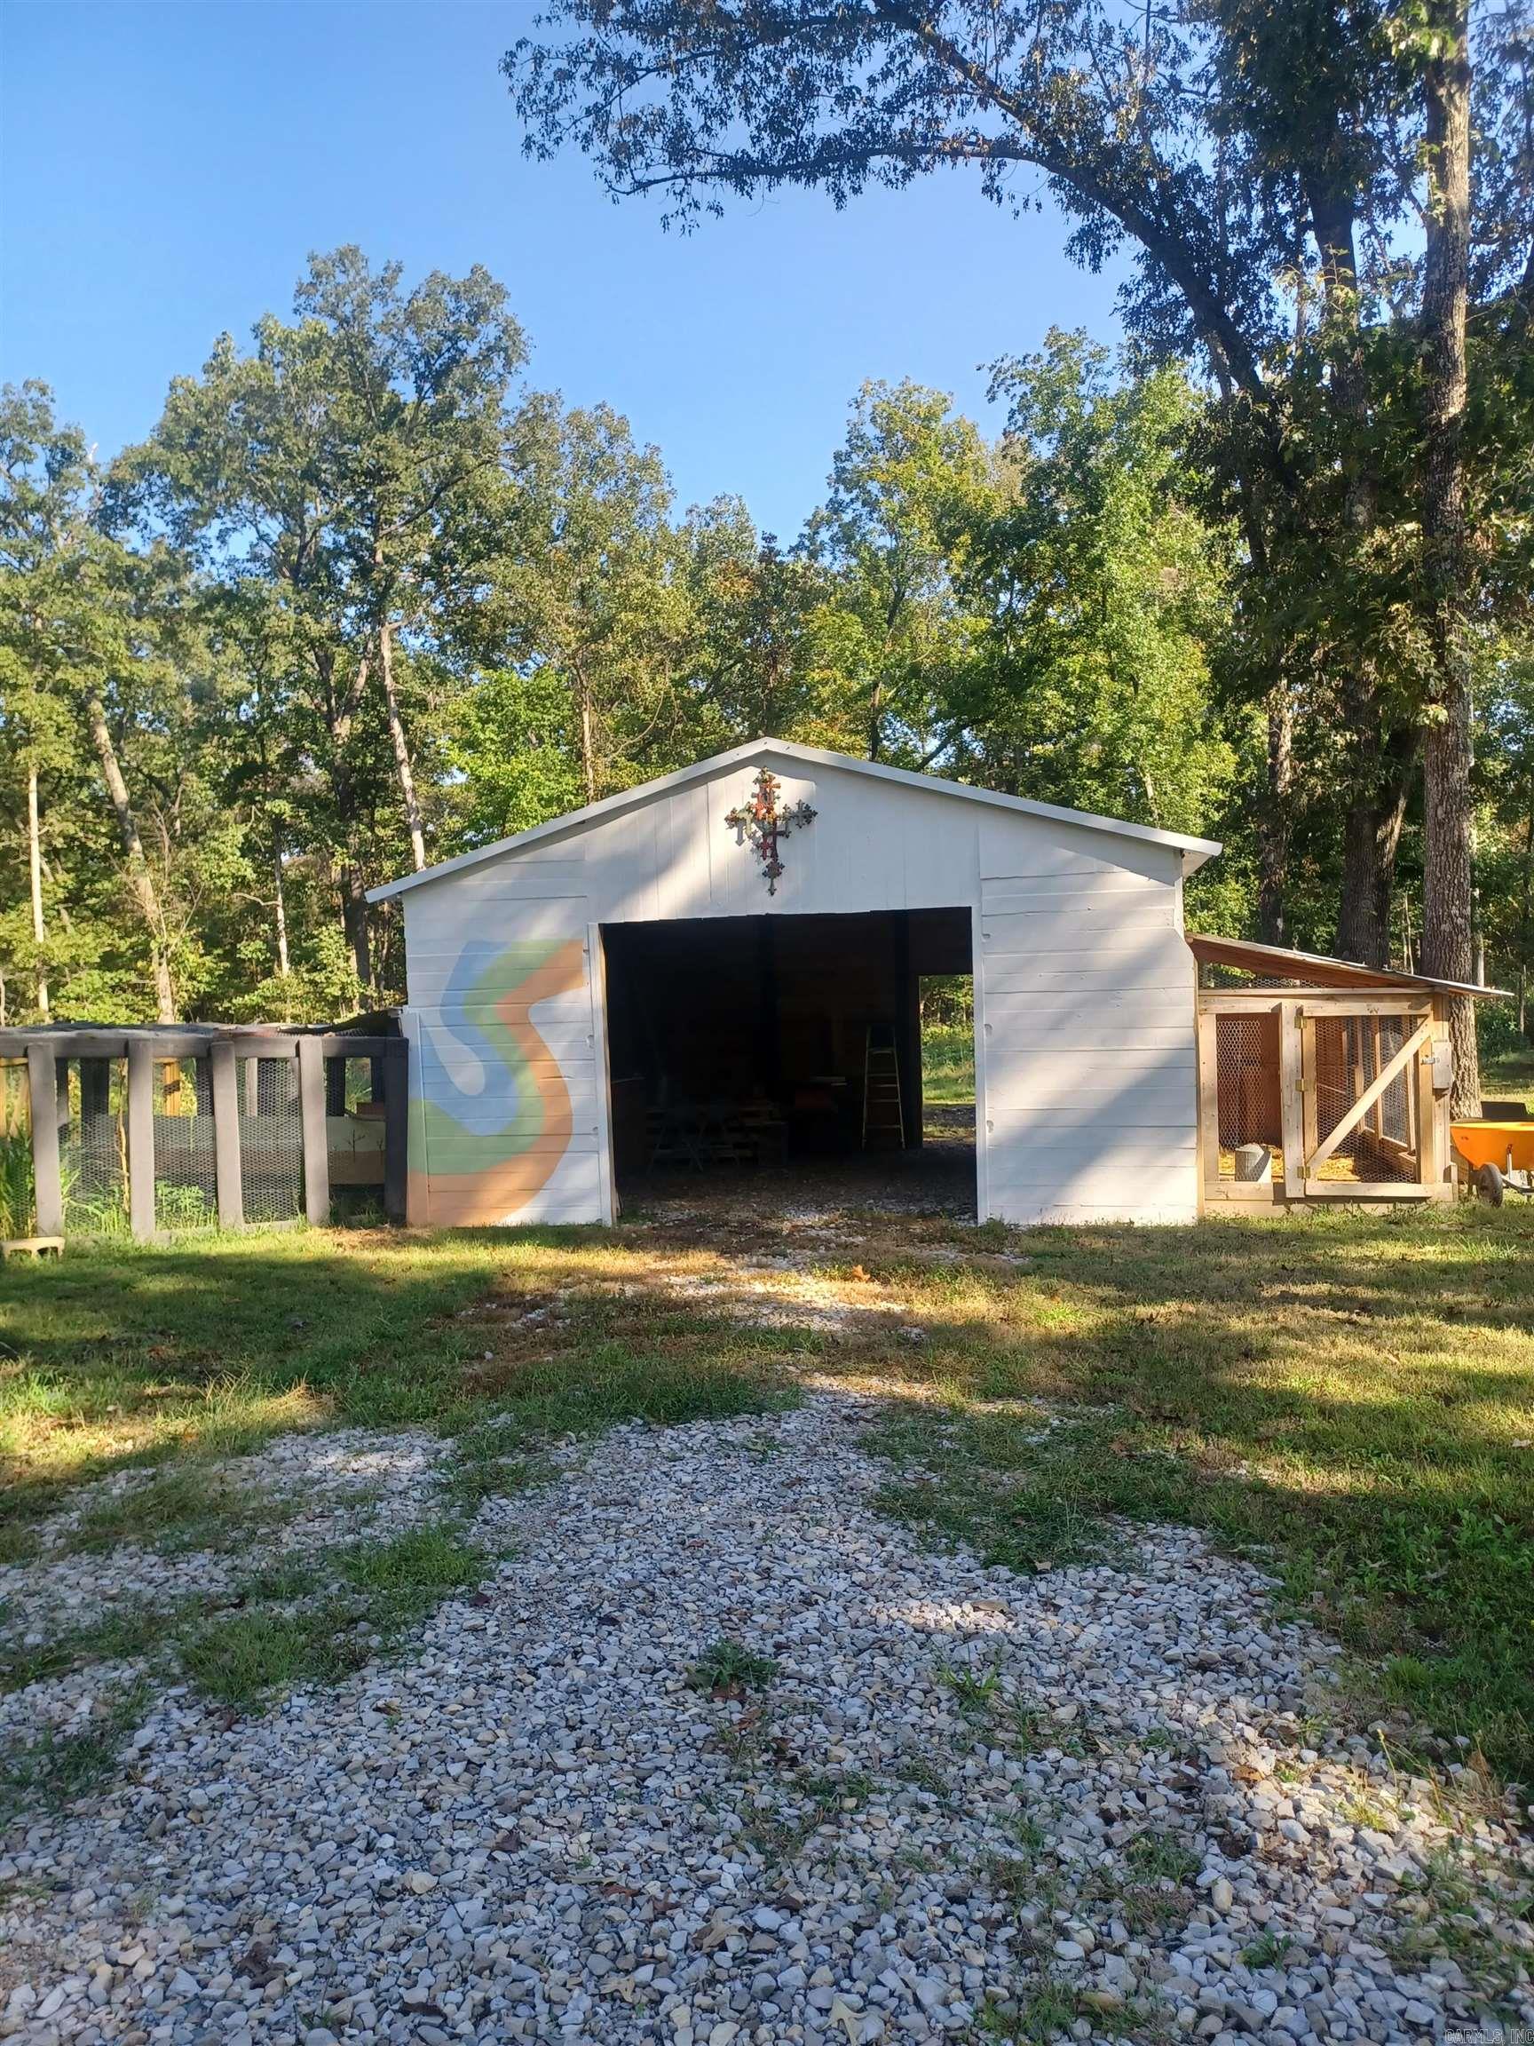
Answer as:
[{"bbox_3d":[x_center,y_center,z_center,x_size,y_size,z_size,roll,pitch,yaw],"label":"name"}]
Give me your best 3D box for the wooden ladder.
[{"bbox_3d":[1.329,0.723,16.977,0.500,1.440,0.550,-1,1,10],"label":"wooden ladder"}]

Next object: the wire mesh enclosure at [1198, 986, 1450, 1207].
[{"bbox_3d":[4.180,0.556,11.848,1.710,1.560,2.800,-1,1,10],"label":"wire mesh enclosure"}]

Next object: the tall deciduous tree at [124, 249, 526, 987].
[{"bbox_3d":[-9.051,-7.334,31.085,8.417,17.835,8.417,-1,1,10],"label":"tall deciduous tree"}]

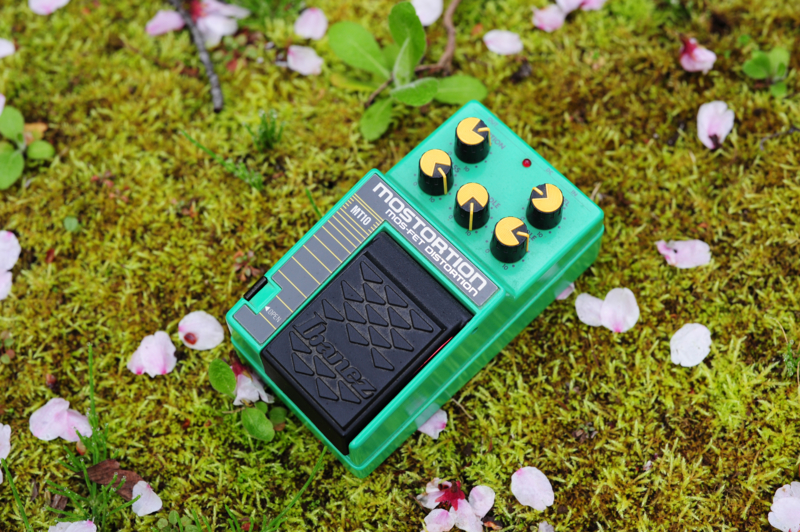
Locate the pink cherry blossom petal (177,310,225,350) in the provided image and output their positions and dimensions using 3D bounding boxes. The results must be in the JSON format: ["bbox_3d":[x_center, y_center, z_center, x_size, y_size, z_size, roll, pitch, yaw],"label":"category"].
[{"bbox_3d":[-0.077,0.025,0.470,0.018,0.004,0.015,43,77,16],"label":"pink cherry blossom petal"}]

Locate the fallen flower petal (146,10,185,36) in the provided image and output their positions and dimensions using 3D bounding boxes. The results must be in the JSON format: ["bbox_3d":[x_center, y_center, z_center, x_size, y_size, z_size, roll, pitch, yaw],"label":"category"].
[{"bbox_3d":[-0.101,-0.104,0.523,0.017,0.005,0.012,-17,67,-5],"label":"fallen flower petal"}]

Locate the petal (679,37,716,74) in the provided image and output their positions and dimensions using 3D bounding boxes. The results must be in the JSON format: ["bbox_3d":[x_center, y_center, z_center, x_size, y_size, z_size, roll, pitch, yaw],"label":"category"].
[{"bbox_3d":[0.122,-0.086,0.499,0.015,0.009,0.015,12,71,7],"label":"petal"}]

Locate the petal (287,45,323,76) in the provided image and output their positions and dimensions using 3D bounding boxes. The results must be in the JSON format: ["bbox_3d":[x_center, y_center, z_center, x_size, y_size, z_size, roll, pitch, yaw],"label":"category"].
[{"bbox_3d":[-0.040,-0.087,0.513,0.018,0.005,0.013,30,71,14],"label":"petal"}]

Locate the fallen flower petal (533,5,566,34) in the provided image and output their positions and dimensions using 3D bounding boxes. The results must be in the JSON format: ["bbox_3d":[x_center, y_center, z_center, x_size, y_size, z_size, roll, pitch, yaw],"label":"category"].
[{"bbox_3d":[0.063,-0.104,0.510,0.014,0.005,0.013,1,70,3],"label":"fallen flower petal"}]

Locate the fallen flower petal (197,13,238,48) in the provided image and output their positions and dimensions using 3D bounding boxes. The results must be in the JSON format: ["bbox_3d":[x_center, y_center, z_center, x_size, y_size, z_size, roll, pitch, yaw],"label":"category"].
[{"bbox_3d":[-0.079,-0.101,0.520,0.018,0.007,0.018,32,71,15],"label":"fallen flower petal"}]

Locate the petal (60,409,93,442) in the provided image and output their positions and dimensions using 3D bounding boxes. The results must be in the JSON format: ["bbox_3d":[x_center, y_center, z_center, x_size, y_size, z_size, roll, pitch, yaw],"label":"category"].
[{"bbox_3d":[-0.121,0.060,0.453,0.015,0.005,0.011,32,72,15],"label":"petal"}]

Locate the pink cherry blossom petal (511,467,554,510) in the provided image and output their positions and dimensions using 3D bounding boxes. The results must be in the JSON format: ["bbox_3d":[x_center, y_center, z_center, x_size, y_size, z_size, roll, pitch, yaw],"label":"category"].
[{"bbox_3d":[0.047,0.080,0.437,0.013,0.004,0.017,-28,68,-10],"label":"pink cherry blossom petal"}]

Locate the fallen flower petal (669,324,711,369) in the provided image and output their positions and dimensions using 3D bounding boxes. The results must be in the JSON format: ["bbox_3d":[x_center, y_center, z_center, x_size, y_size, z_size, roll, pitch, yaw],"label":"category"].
[{"bbox_3d":[0.108,0.030,0.456,0.014,0.004,0.018,37,73,17],"label":"fallen flower petal"}]

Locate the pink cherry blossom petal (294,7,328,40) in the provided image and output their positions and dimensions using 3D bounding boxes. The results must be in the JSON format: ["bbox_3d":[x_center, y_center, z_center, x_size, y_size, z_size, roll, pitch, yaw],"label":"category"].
[{"bbox_3d":[-0.038,-0.103,0.521,0.014,0.004,0.017,1,66,3],"label":"pink cherry blossom petal"}]

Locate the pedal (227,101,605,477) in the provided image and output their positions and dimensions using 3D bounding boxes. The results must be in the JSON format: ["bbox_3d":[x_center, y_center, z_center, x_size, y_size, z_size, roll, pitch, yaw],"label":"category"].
[{"bbox_3d":[0.007,0.004,0.449,0.127,0.054,0.070,-43,74,-12],"label":"pedal"}]

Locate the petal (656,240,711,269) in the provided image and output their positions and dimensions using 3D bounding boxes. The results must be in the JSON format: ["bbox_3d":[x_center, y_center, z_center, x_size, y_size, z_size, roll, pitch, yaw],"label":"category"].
[{"bbox_3d":[0.109,-0.005,0.471,0.022,0.005,0.013,11,67,7],"label":"petal"}]

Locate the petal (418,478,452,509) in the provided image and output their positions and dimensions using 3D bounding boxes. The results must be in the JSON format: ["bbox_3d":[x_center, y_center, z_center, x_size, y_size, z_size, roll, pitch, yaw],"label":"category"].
[{"bbox_3d":[0.013,0.083,0.444,0.013,0.006,0.011,0,70,2],"label":"petal"}]

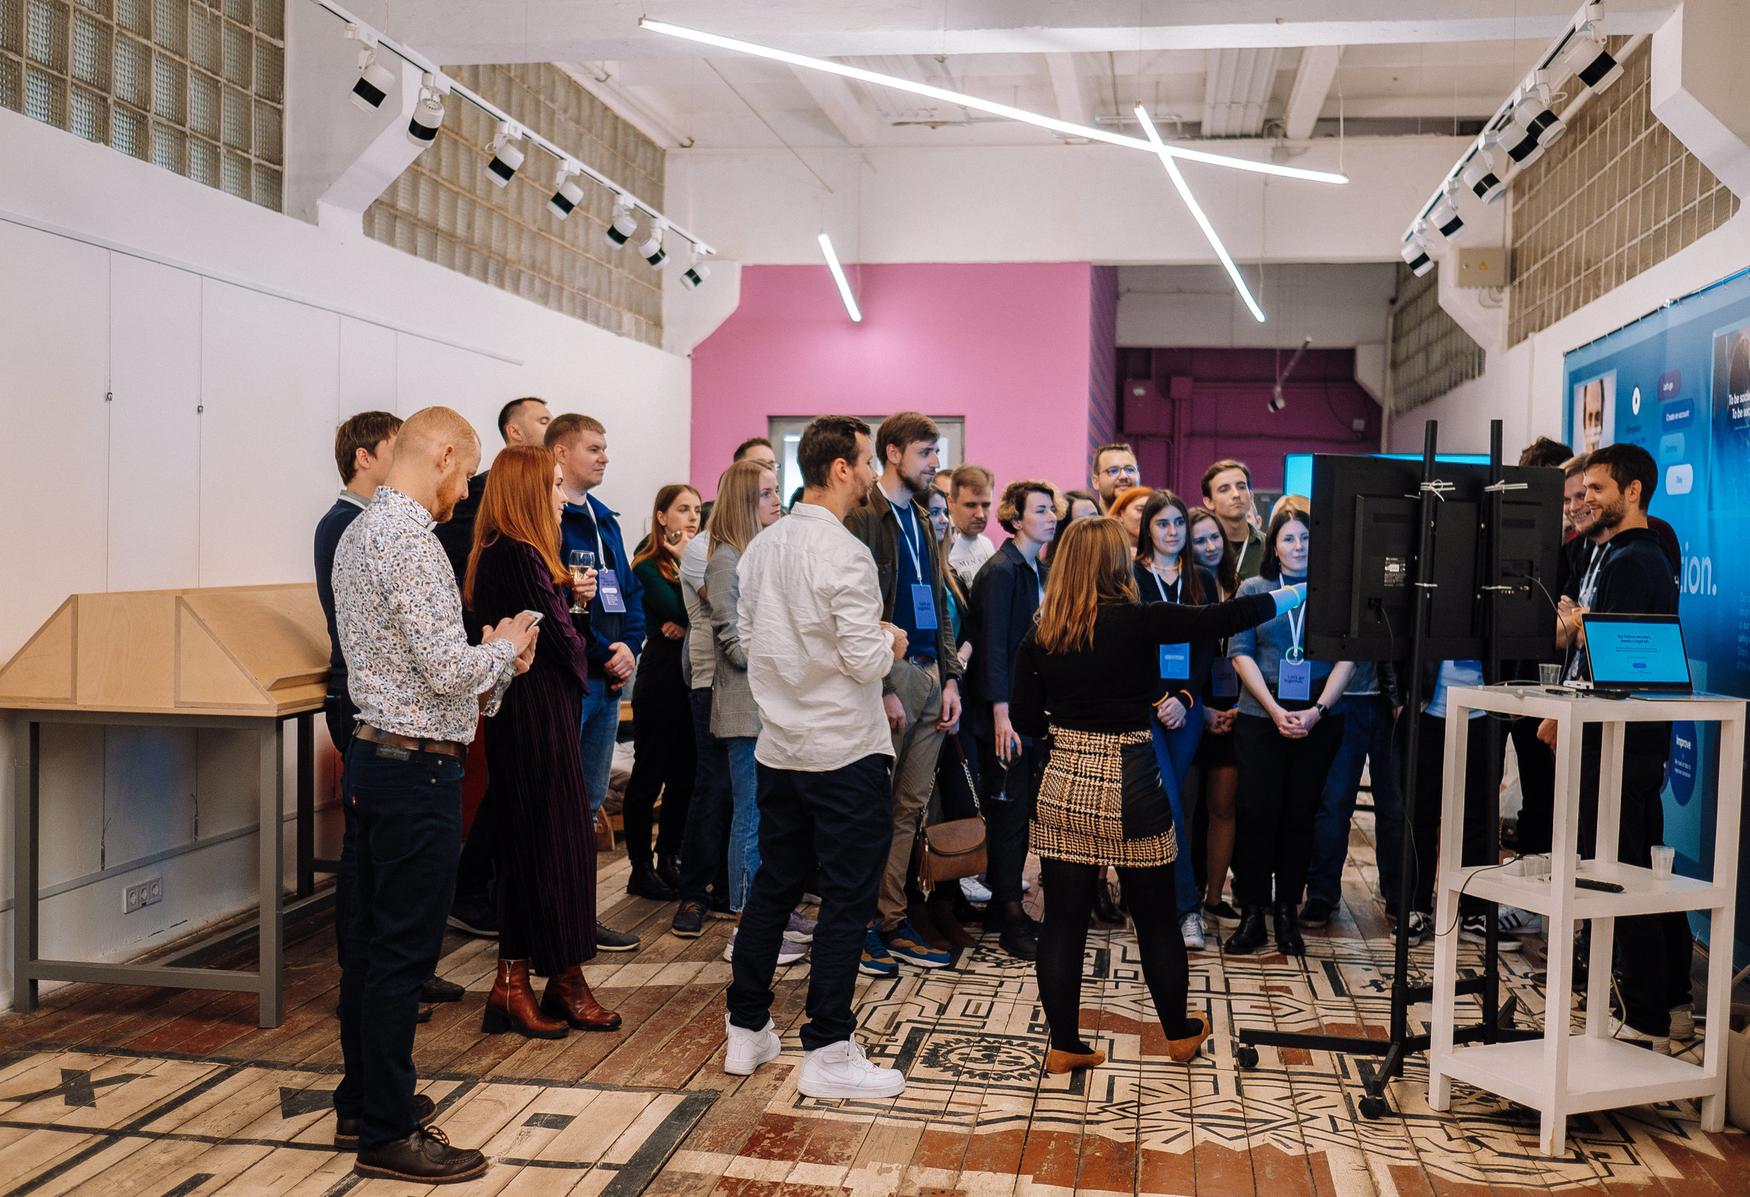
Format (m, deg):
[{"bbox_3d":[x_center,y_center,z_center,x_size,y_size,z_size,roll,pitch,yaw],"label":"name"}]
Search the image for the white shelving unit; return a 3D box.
[{"bbox_3d":[1.847,0.802,4.535,0.588,1.113,0.422,0,2,-24],"label":"white shelving unit"}]

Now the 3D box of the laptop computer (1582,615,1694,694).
[{"bbox_3d":[2.022,0.152,4.470,0.298,0.209,0.275,1,2,-13],"label":"laptop computer"}]

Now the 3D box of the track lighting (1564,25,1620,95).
[{"bbox_3d":[1.926,-1.446,4.690,0.150,0.180,0.100,2,2,9],"label":"track lighting"}]

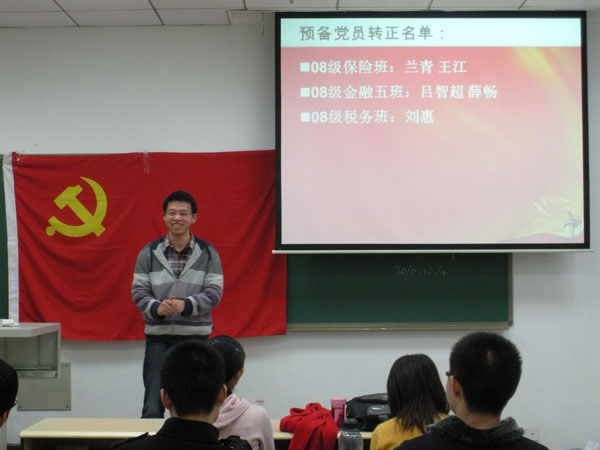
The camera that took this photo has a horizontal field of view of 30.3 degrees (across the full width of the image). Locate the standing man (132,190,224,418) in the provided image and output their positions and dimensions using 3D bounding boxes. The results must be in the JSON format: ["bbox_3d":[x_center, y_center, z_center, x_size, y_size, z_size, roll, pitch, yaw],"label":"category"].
[{"bbox_3d":[-0.648,0.684,5.918,0.500,1.740,0.360,0,-2,3],"label":"standing man"}]

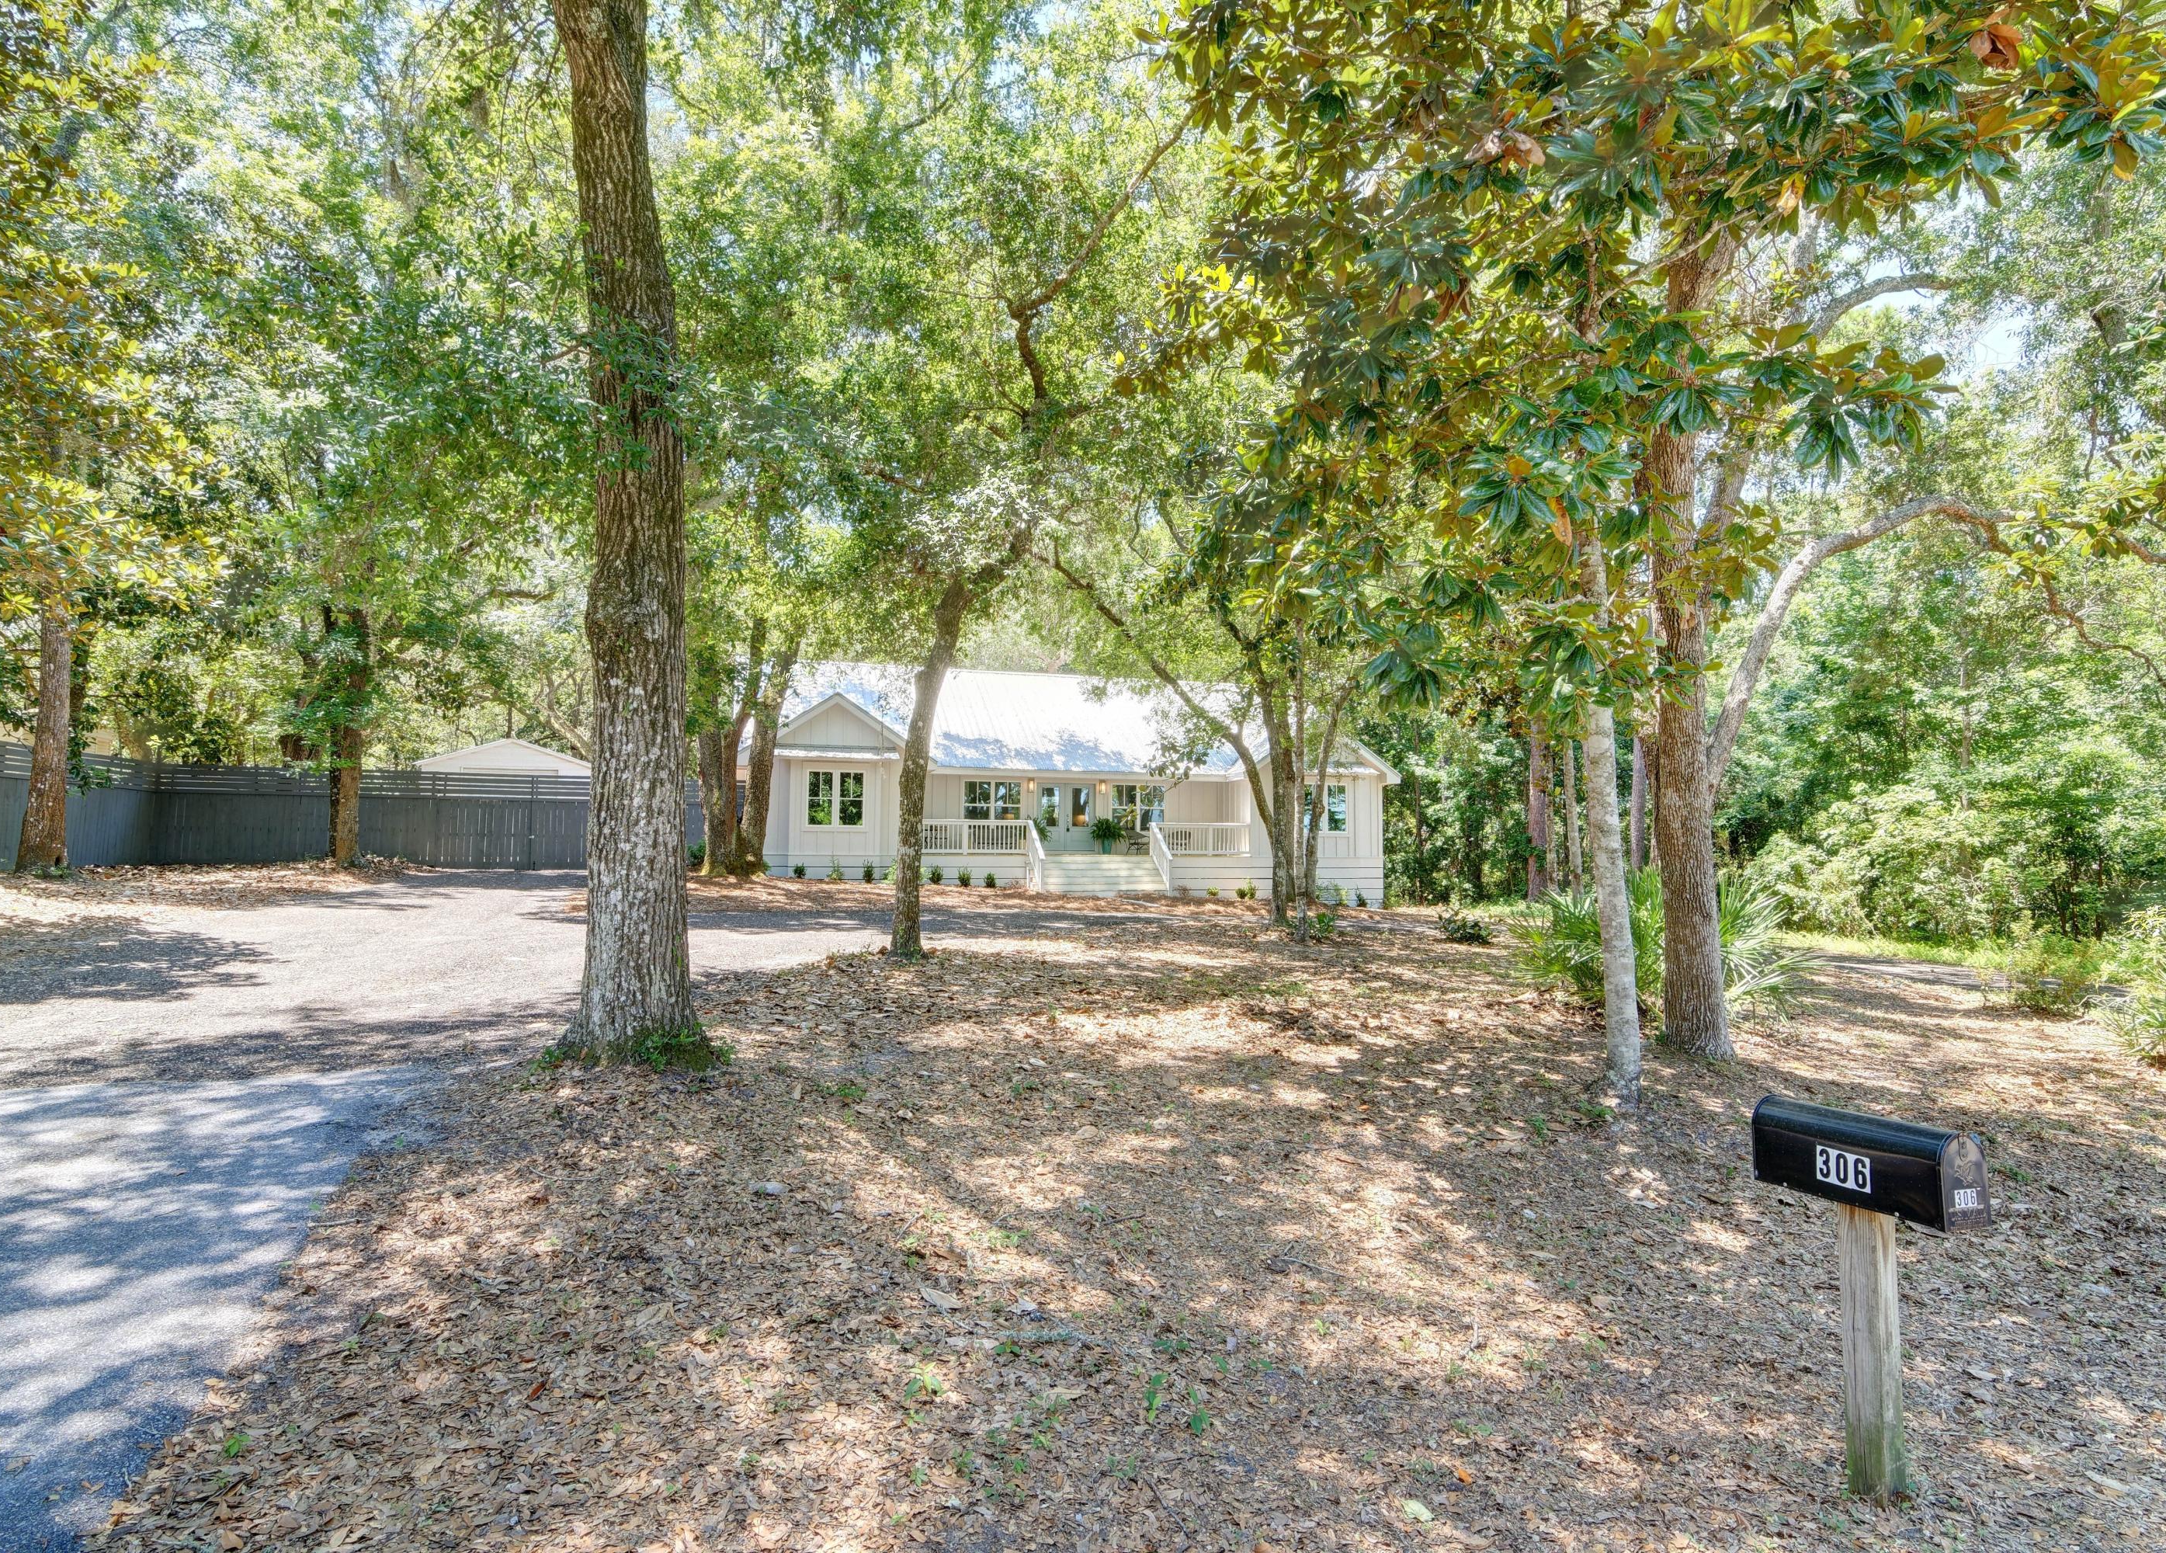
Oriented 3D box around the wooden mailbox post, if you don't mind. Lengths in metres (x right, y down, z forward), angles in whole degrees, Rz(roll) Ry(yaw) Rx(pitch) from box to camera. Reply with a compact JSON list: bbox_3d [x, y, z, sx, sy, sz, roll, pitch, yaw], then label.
[{"bbox_3d":[2.055,1.370,2.705,0.172,0.957,0.478,2,-3,-20],"label":"wooden mailbox post"}]

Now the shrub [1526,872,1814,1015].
[{"bbox_3d":[6.425,1.792,11.400,2.800,1.400,2.400,-1,-4,29],"label":"shrub"}]

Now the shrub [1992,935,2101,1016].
[{"bbox_3d":[10.966,2.233,11.800,1.000,0.880,0.900,-2,-4,43],"label":"shrub"}]

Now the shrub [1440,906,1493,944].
[{"bbox_3d":[7.164,2.711,19.400,0.900,0.660,0.800,-1,-3,20],"label":"shrub"}]

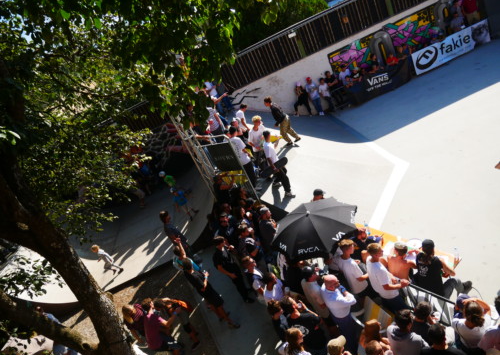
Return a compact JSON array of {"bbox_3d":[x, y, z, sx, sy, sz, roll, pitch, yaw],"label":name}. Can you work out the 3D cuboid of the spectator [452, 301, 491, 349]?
[{"bbox_3d":[2.737,2.009,4.124,0.580,1.640,0.500,-18,25,16],"label":"spectator"}]

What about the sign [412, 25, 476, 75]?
[{"bbox_3d":[8.664,-5.629,15.465,2.710,0.950,0.060,-24,23,6],"label":"sign"}]

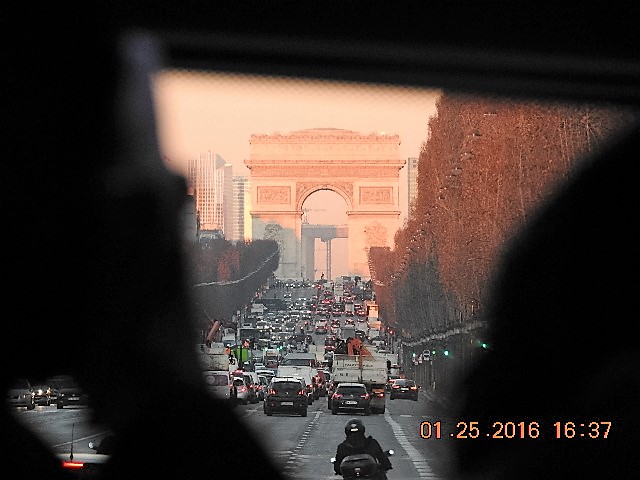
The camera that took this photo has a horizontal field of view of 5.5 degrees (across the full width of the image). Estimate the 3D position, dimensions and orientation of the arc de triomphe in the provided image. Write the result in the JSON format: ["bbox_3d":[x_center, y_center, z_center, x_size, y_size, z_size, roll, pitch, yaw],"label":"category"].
[{"bbox_3d":[1.547,-10.832,2060.000,48.500,48.500,23.500,0,-1,0],"label":"arc de triomphe"}]

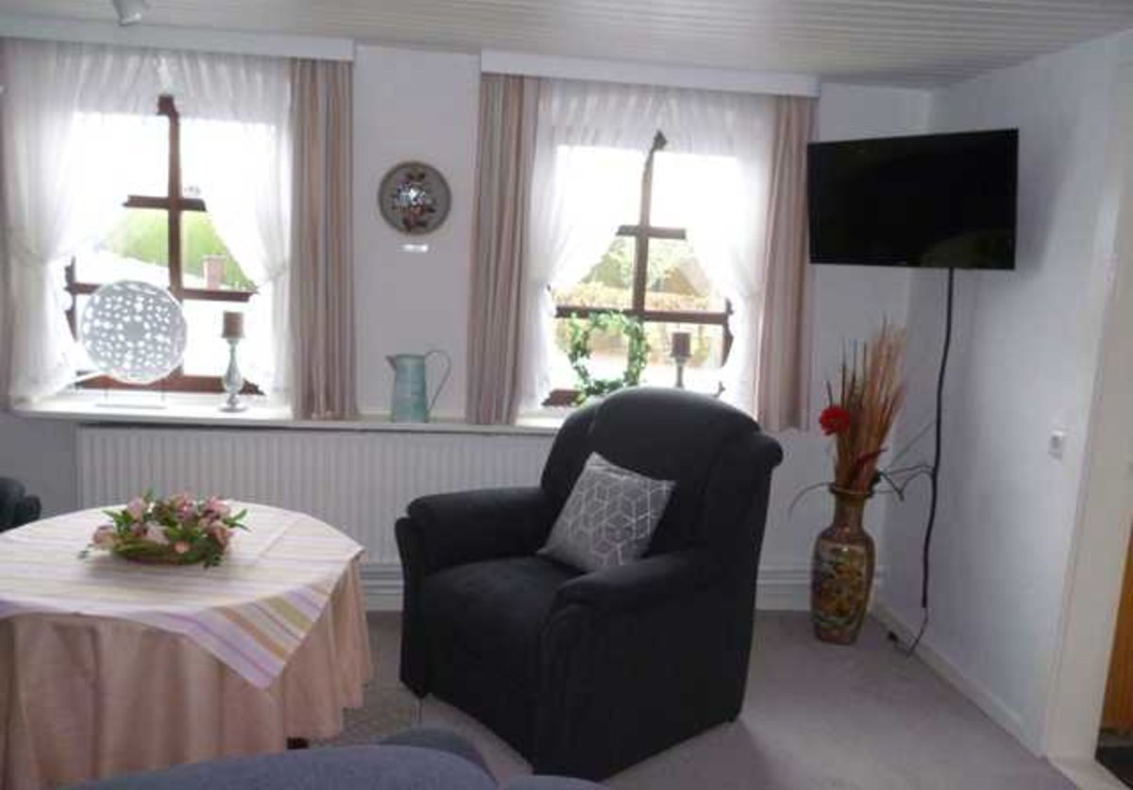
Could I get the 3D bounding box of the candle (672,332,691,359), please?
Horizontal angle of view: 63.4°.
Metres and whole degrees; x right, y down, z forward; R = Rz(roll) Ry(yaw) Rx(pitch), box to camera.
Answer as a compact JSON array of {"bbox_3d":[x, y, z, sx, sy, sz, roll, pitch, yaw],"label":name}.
[{"bbox_3d":[0.462,-0.195,3.633,0.072,0.098,0.072,2,9,-7],"label":"candle"}]

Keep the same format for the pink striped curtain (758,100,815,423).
[{"bbox_3d":[0.864,-0.485,3.522,0.220,1.260,0.100,2,9,-7],"label":"pink striped curtain"}]

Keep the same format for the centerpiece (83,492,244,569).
[{"bbox_3d":[-1.212,0.387,2.806,0.440,0.158,0.340,1,9,-8],"label":"centerpiece"}]

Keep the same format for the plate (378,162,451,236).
[{"bbox_3d":[-0.558,-0.726,3.379,0.262,0.262,0.030,2,9,-7],"label":"plate"}]

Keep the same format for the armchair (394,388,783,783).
[{"bbox_3d":[0.049,0.497,2.995,0.926,1.004,0.887,-5,12,-41],"label":"armchair"}]

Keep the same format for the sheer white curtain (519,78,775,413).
[{"bbox_3d":[0.327,-0.546,3.654,0.986,1.318,0.090,1,9,-8],"label":"sheer white curtain"}]

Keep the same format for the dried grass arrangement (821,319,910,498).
[{"bbox_3d":[1.187,0.060,3.670,0.336,0.680,0.280,1,9,-8],"label":"dried grass arrangement"}]

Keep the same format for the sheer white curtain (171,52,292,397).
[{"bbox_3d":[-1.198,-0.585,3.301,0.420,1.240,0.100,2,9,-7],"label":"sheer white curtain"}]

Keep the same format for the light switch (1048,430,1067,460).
[{"bbox_3d":[1.543,0.154,2.906,0.020,0.082,0.080,1,9,-8],"label":"light switch"}]

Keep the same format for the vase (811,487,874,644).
[{"bbox_3d":[1.143,0.709,3.783,0.250,0.620,0.250,1,9,-8],"label":"vase"}]

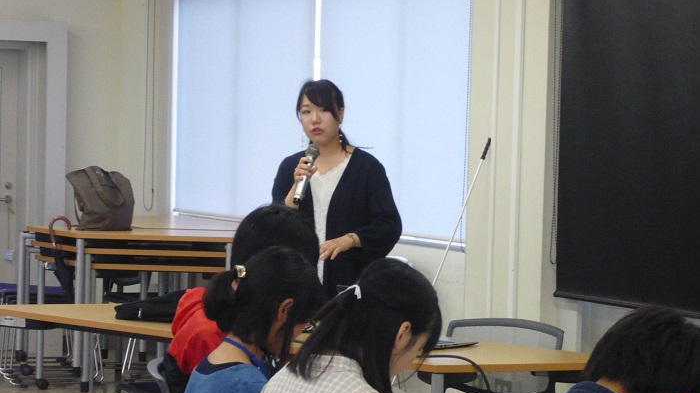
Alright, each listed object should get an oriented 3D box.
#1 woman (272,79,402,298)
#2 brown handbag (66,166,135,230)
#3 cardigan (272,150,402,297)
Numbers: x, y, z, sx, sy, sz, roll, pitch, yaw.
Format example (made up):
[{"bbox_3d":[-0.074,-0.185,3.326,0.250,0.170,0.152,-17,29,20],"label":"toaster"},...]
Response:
[{"bbox_3d":[-0.060,0.349,7.789,0.480,1.600,0.360,2,2,24],"label":"woman"},{"bbox_3d":[-1.331,0.010,10.790,0.340,0.335,0.180,1,2,-8],"label":"brown handbag"},{"bbox_3d":[-0.052,0.155,7.782,0.480,0.680,0.330,2,2,24],"label":"cardigan"}]

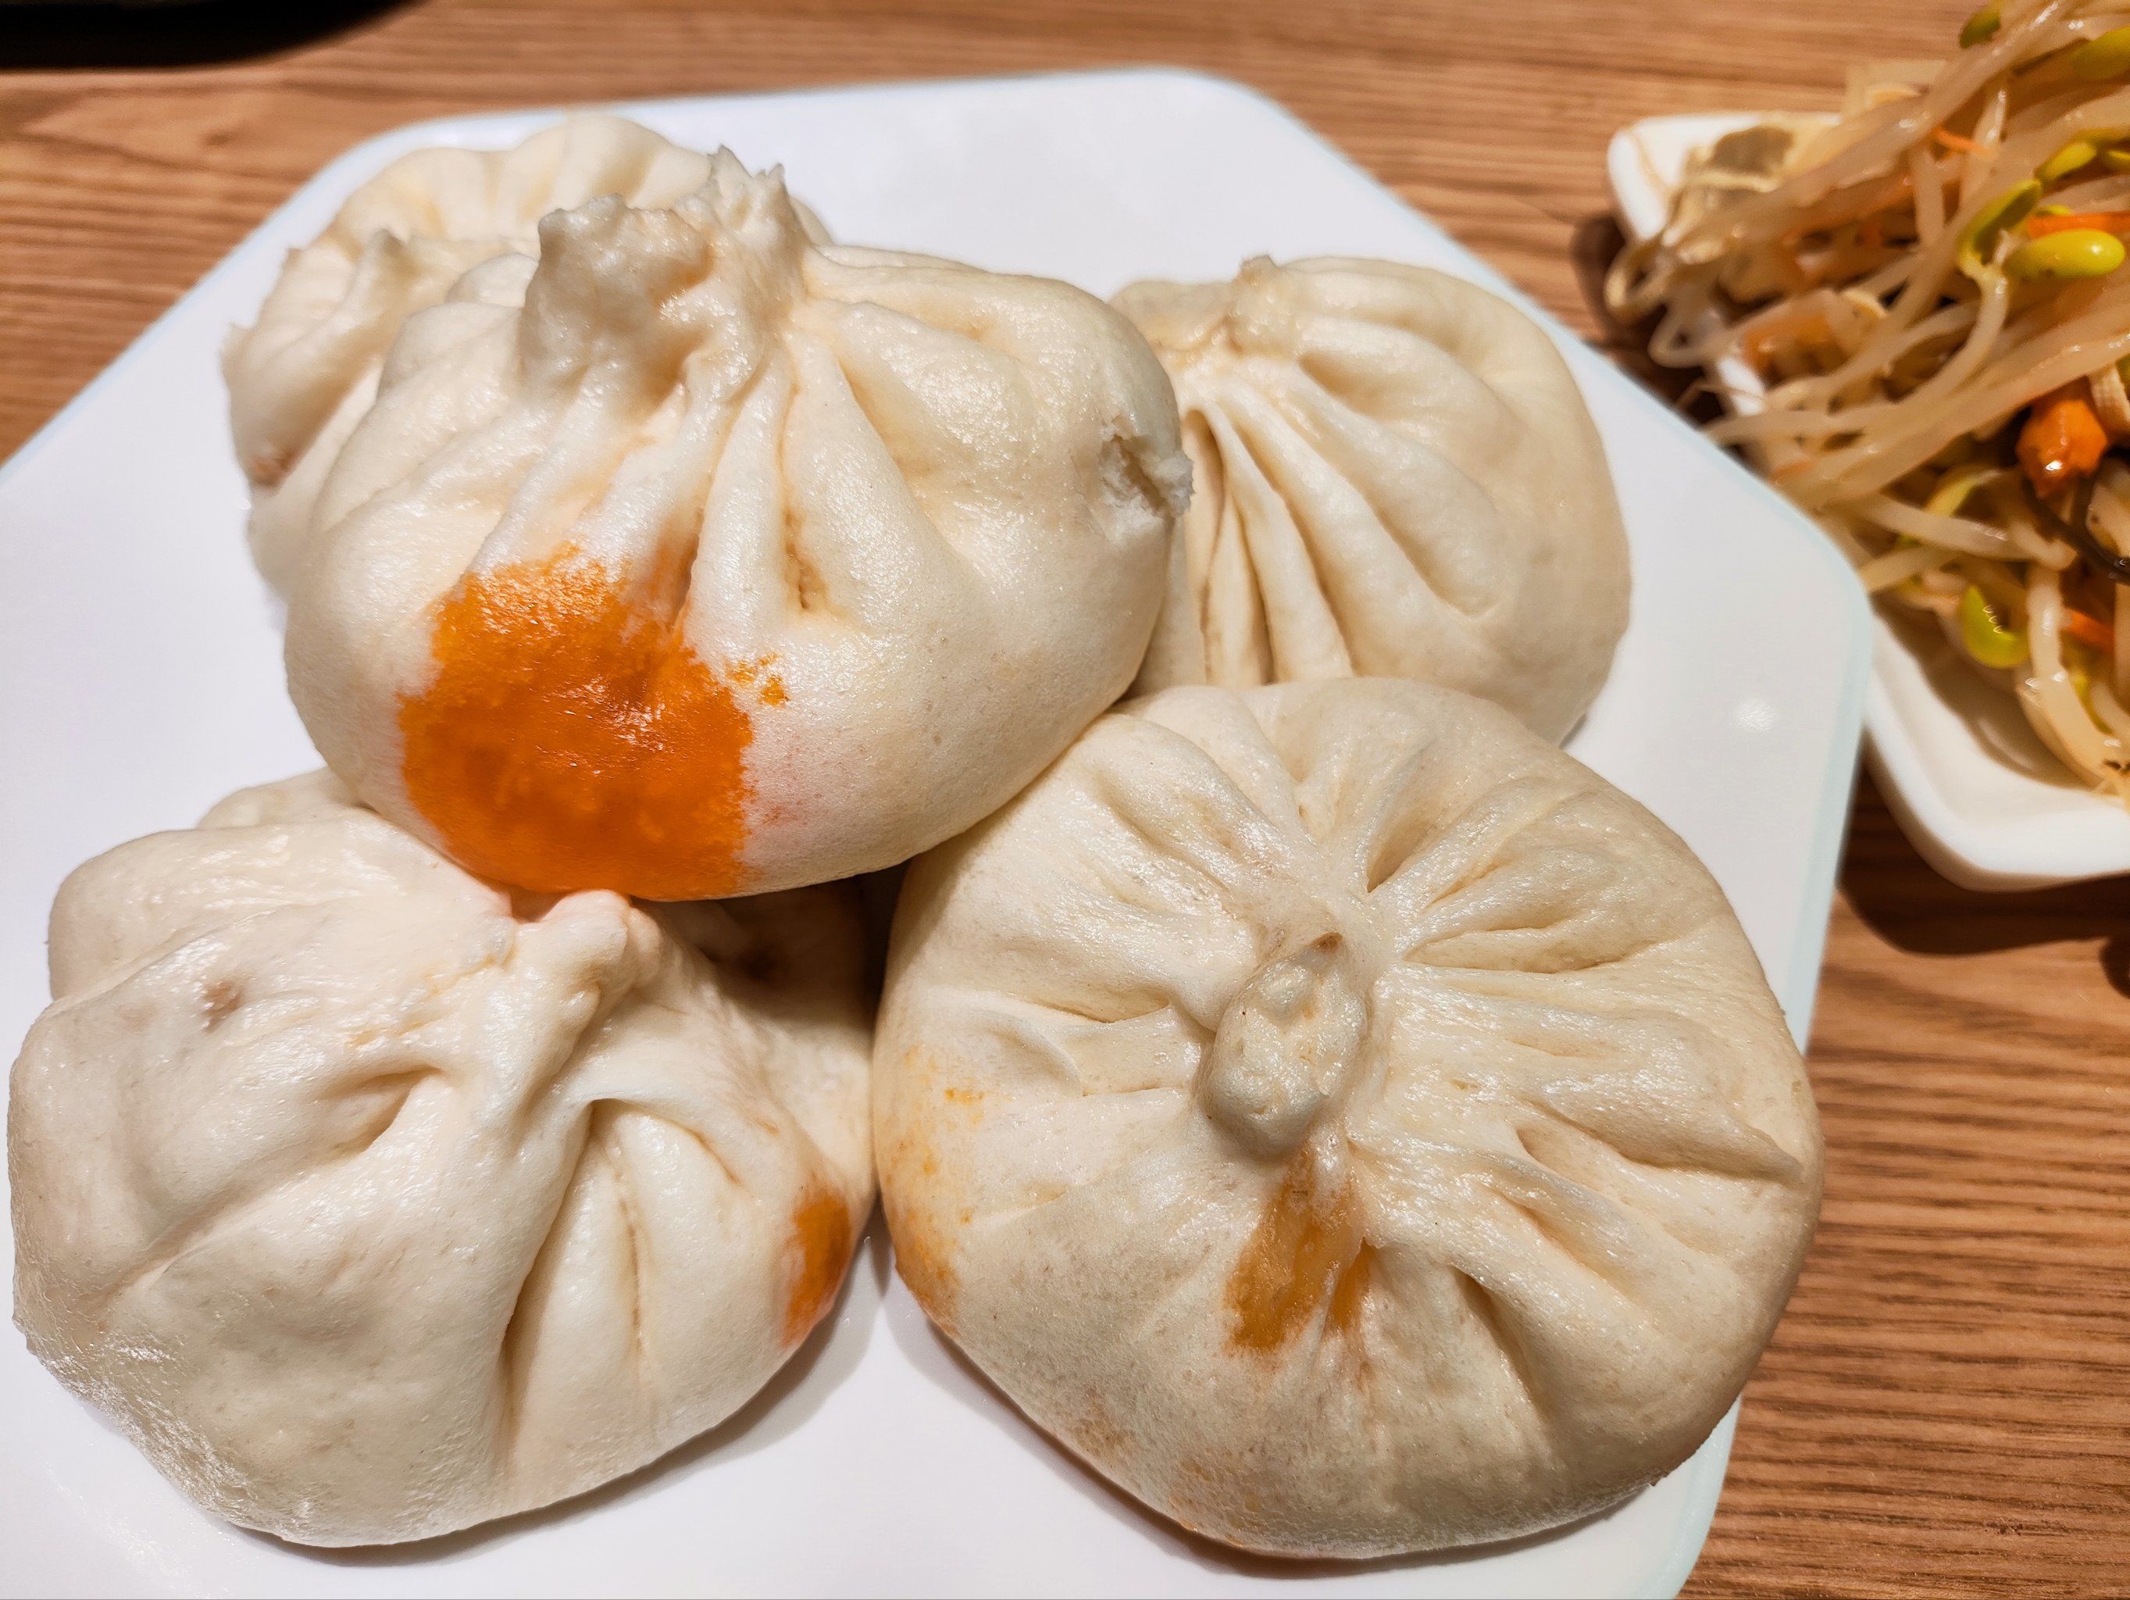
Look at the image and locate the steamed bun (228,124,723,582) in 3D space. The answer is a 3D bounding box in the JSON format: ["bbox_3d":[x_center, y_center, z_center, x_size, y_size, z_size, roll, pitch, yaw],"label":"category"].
[{"bbox_3d":[-0.067,-0.056,0.196,0.080,0.052,0.077,1,59,-1],"label":"steamed bun"}]

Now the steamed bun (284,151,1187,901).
[{"bbox_3d":[-0.034,-0.029,0.158,0.091,0.066,0.086,0,44,0],"label":"steamed bun"}]

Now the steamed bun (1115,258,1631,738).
[{"bbox_3d":[0.032,-0.035,0.183,0.074,0.055,0.069,-3,54,4],"label":"steamed bun"}]

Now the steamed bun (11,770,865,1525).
[{"bbox_3d":[-0.058,0.030,0.147,0.080,0.048,0.080,6,56,-9],"label":"steamed bun"}]

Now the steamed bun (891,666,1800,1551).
[{"bbox_3d":[0.027,0.027,0.147,0.092,0.053,0.086,-1,62,2],"label":"steamed bun"}]

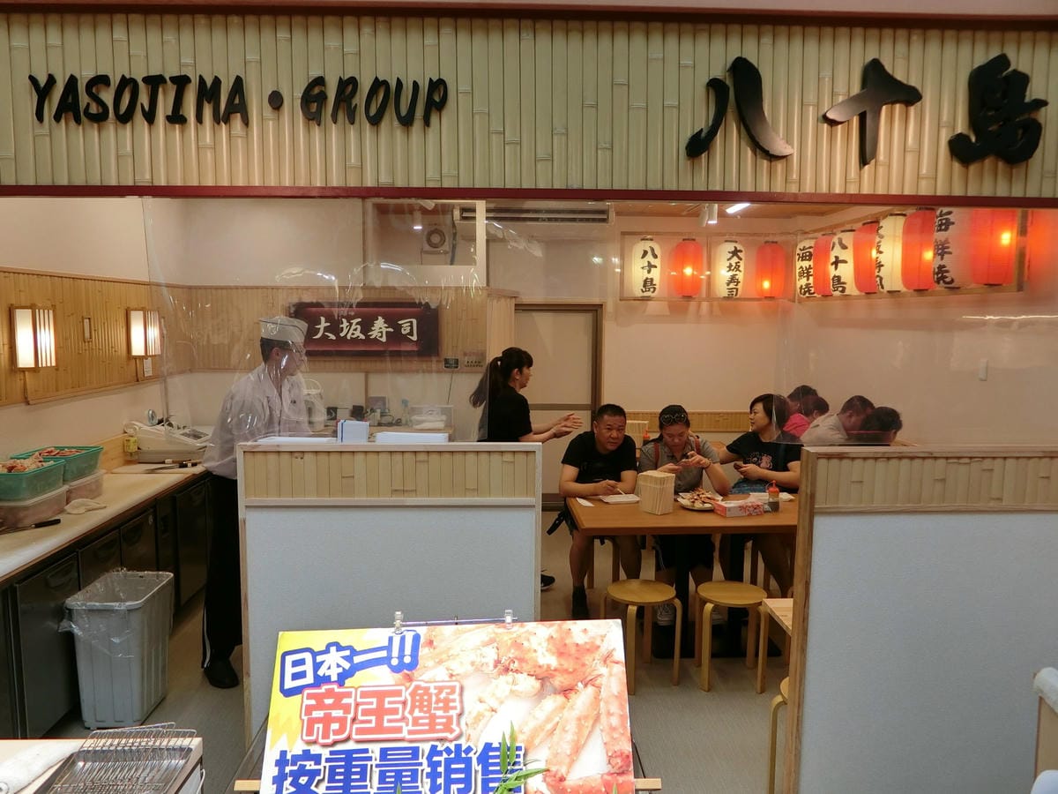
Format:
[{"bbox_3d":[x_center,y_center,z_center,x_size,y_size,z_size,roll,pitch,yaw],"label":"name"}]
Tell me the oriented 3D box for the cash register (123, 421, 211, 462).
[{"bbox_3d":[-2.397,0.281,5.168,0.480,0.270,0.360,0,6,-3],"label":"cash register"}]

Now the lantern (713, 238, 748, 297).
[{"bbox_3d":[1.787,-1.129,6.764,0.250,0.490,0.250,0,6,-3],"label":"lantern"}]

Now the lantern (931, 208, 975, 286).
[{"bbox_3d":[2.502,-0.886,4.479,0.245,0.500,0.245,-5,8,-40],"label":"lantern"}]

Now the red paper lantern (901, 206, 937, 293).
[{"bbox_3d":[2.423,-0.902,4.691,0.270,0.490,0.270,0,6,-3],"label":"red paper lantern"}]

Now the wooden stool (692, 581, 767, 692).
[{"bbox_3d":[0.981,1.174,3.741,0.355,0.440,0.355,1,6,3],"label":"wooden stool"}]

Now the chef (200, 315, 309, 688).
[{"bbox_3d":[-1.320,0.495,3.710,0.480,1.770,0.520,3,7,25],"label":"chef"}]

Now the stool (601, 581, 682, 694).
[{"bbox_3d":[0.549,1.159,3.749,0.370,0.440,0.370,0,6,-3],"label":"stool"}]

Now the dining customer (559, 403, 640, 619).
[{"bbox_3d":[0.431,0.658,4.651,0.500,1.270,0.700,0,6,-5],"label":"dining customer"}]

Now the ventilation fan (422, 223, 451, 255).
[{"bbox_3d":[-0.803,-1.373,6.631,0.260,0.270,0.140,0,6,-3],"label":"ventilation fan"}]

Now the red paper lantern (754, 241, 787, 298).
[{"bbox_3d":[2.143,-1.123,6.747,0.270,0.490,0.270,0,6,-3],"label":"red paper lantern"}]

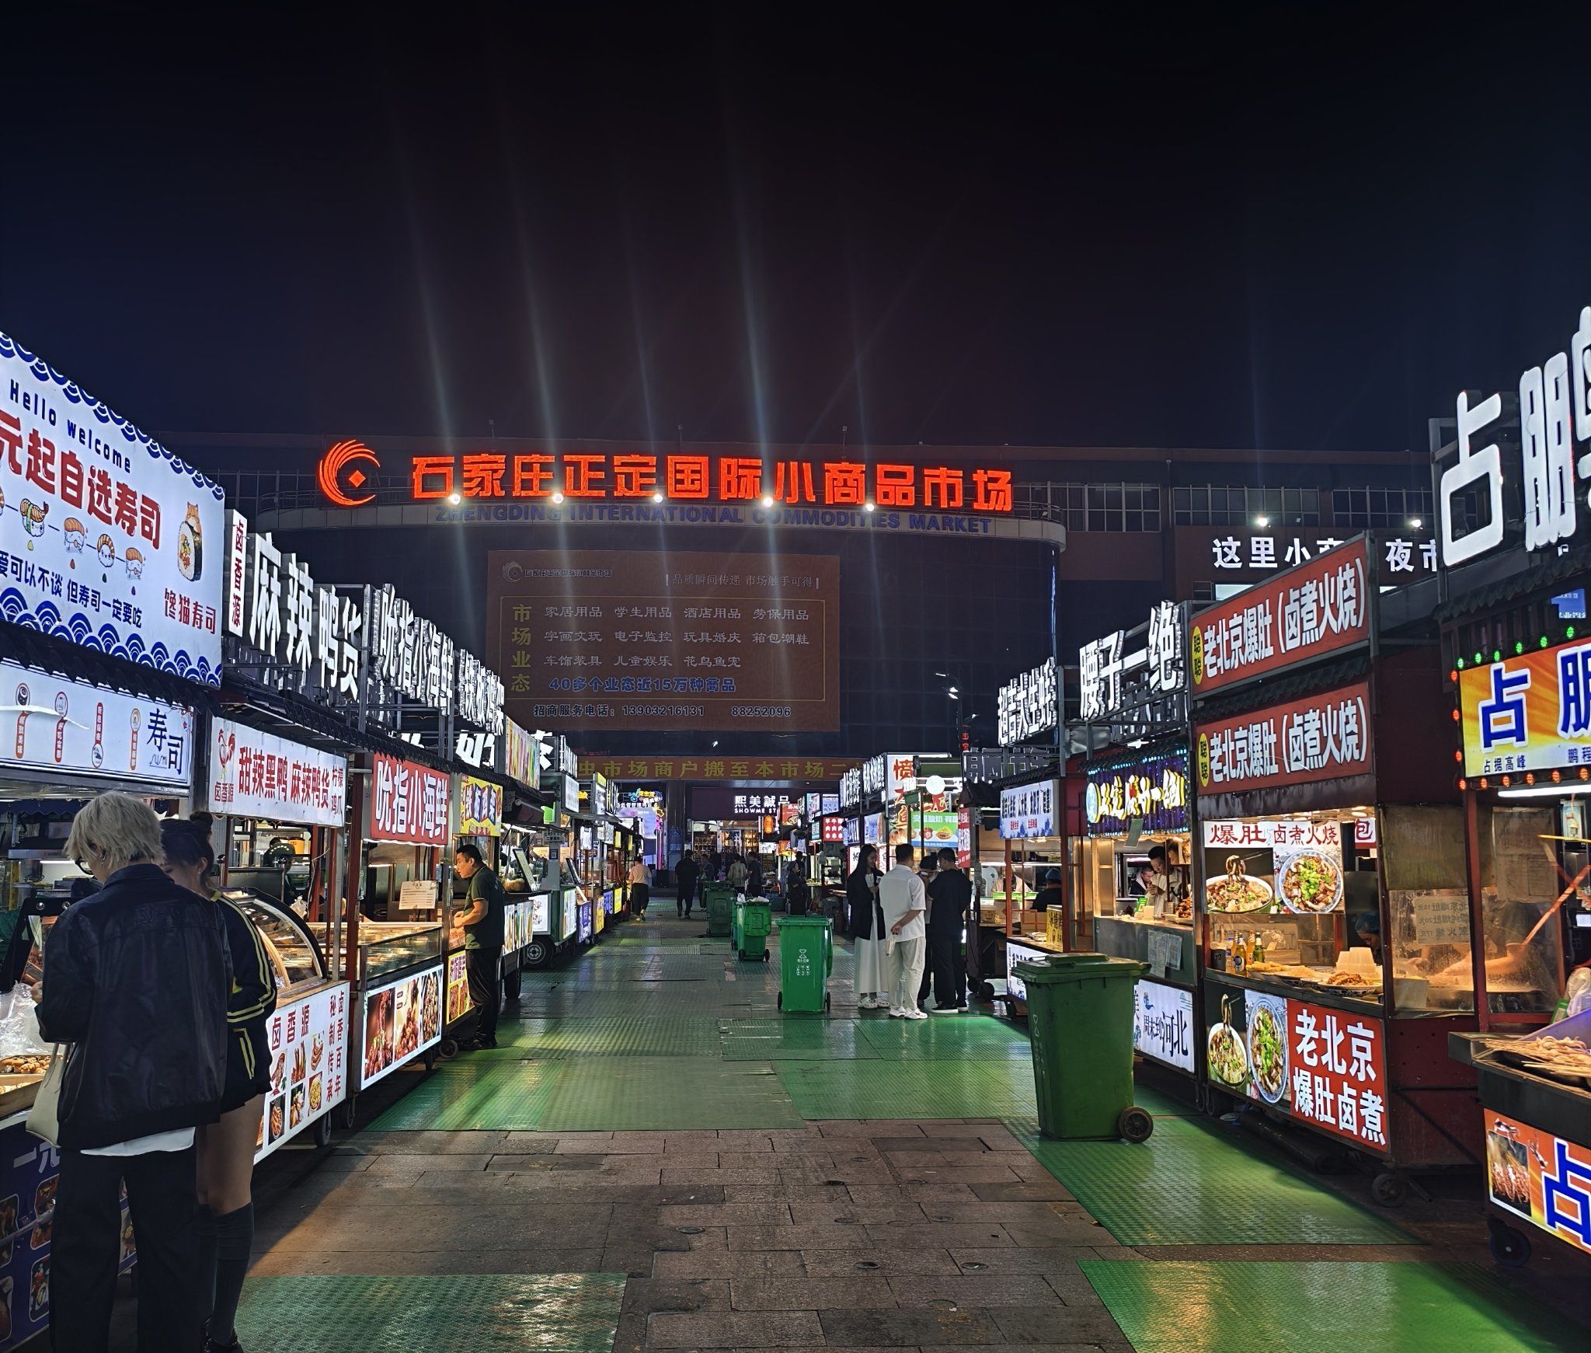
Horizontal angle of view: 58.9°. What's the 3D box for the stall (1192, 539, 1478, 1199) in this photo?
[{"bbox_3d":[3.264,1.019,7.770,1.300,3.131,2.026,1,-7,-6],"label":"stall"}]

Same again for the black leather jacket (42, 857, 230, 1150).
[{"bbox_3d":[-1.883,0.951,4.071,0.480,0.780,0.360,6,-9,-40],"label":"black leather jacket"}]

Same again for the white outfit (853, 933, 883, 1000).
[{"bbox_3d":[0.813,3.161,15.364,0.390,0.750,0.330,6,-10,-40],"label":"white outfit"}]

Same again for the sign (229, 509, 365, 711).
[{"bbox_3d":[-2.591,-0.293,7.432,0.120,0.600,2.250,0,-7,-3],"label":"sign"}]

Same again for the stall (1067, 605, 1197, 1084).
[{"bbox_3d":[3.108,1.300,10.676,1.300,3.360,2.800,0,-7,-3],"label":"stall"}]

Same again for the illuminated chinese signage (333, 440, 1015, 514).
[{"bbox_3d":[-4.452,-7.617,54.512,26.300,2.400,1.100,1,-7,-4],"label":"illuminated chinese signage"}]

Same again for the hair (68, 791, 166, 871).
[{"bbox_3d":[-1.963,0.449,4.063,0.260,0.230,0.230,-3,-8,22],"label":"hair"}]

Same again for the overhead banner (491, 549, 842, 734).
[{"bbox_3d":[-5.638,-1.499,60.694,15.164,7.761,0.250,1,-7,-6],"label":"overhead banner"}]

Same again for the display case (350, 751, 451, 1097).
[{"bbox_3d":[-3.265,1.664,9.670,1.200,2.181,2.377,0,-7,-2],"label":"display case"}]

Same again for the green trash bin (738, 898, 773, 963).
[{"bbox_3d":[-0.634,3.999,22.342,0.500,0.960,0.580,1,-8,-11],"label":"green trash bin"}]

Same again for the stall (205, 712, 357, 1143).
[{"bbox_3d":[-3.133,1.342,7.051,1.300,2.380,2.350,0,-7,-3],"label":"stall"}]

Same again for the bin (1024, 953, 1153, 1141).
[{"bbox_3d":[1.686,2.181,8.402,0.750,1.050,0.580,1,-7,-4],"label":"bin"}]

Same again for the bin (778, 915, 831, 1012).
[{"bbox_3d":[0.067,3.025,15.010,0.580,1.010,0.720,0,-7,2],"label":"bin"}]

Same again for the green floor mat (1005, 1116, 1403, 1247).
[{"bbox_3d":[1.933,2.519,7.225,1.200,0.015,2.865,0,-7,0],"label":"green floor mat"}]

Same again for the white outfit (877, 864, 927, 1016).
[{"bbox_3d":[1.106,2.697,14.444,0.470,1.520,0.340,-6,-9,38],"label":"white outfit"}]

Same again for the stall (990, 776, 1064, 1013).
[{"bbox_3d":[2.903,2.165,13.457,1.300,2.319,2.050,1,-7,-5],"label":"stall"}]

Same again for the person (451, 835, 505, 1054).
[{"bbox_3d":[-2.725,2.301,12.100,0.480,1.700,0.500,-1,-7,5],"label":"person"}]

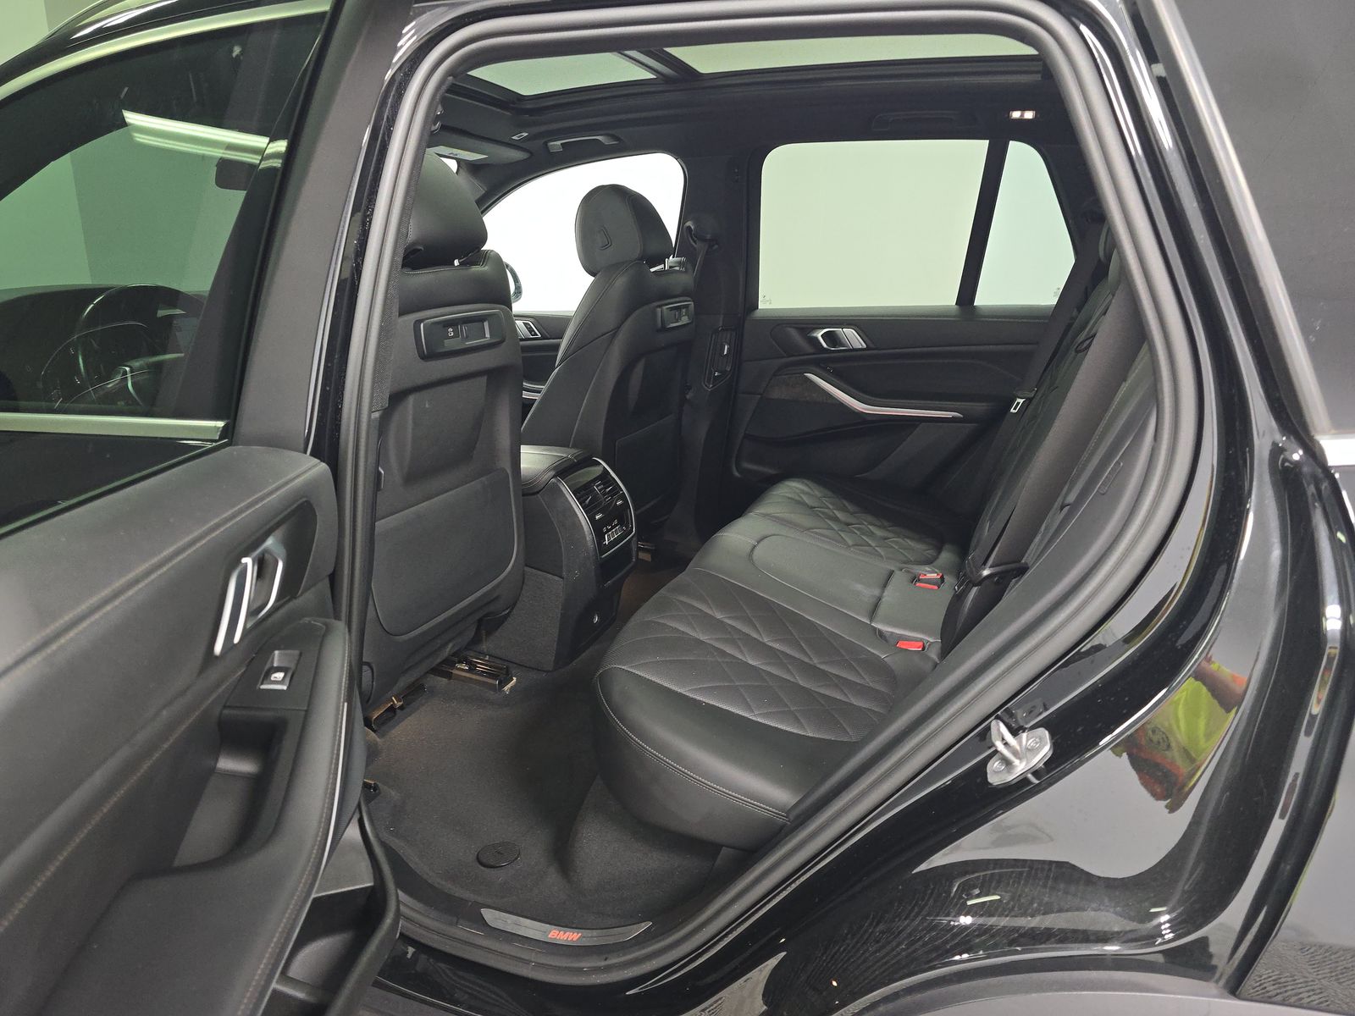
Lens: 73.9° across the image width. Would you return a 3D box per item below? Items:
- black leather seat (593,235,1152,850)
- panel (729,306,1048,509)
[{"bbox_3d":[0.468,-0.117,1.572,0.815,0.800,1.420,4,15,17],"label":"black leather seat"},{"bbox_3d":[0.552,-0.263,2.319,0.870,0.510,0.140,4,15,17],"label":"panel"}]

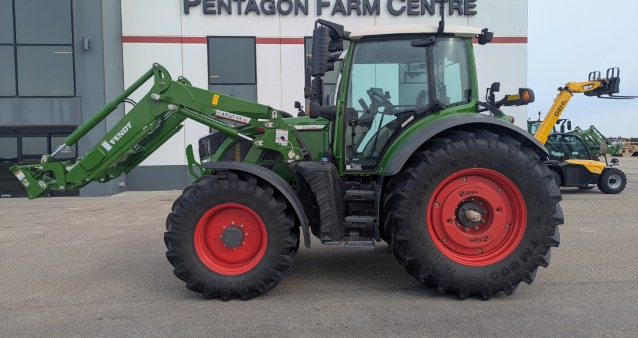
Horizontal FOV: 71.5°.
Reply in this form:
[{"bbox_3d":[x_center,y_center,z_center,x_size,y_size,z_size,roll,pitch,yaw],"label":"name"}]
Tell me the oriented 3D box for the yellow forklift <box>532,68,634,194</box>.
[{"bbox_3d":[8.900,-1.285,15.050,4.250,4.100,1.850,-1,3,-5],"label":"yellow forklift"}]

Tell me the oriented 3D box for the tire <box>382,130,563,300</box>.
[{"bbox_3d":[1.648,0.450,4.870,1.800,1.770,0.640,-1,3,0],"label":"tire"}]

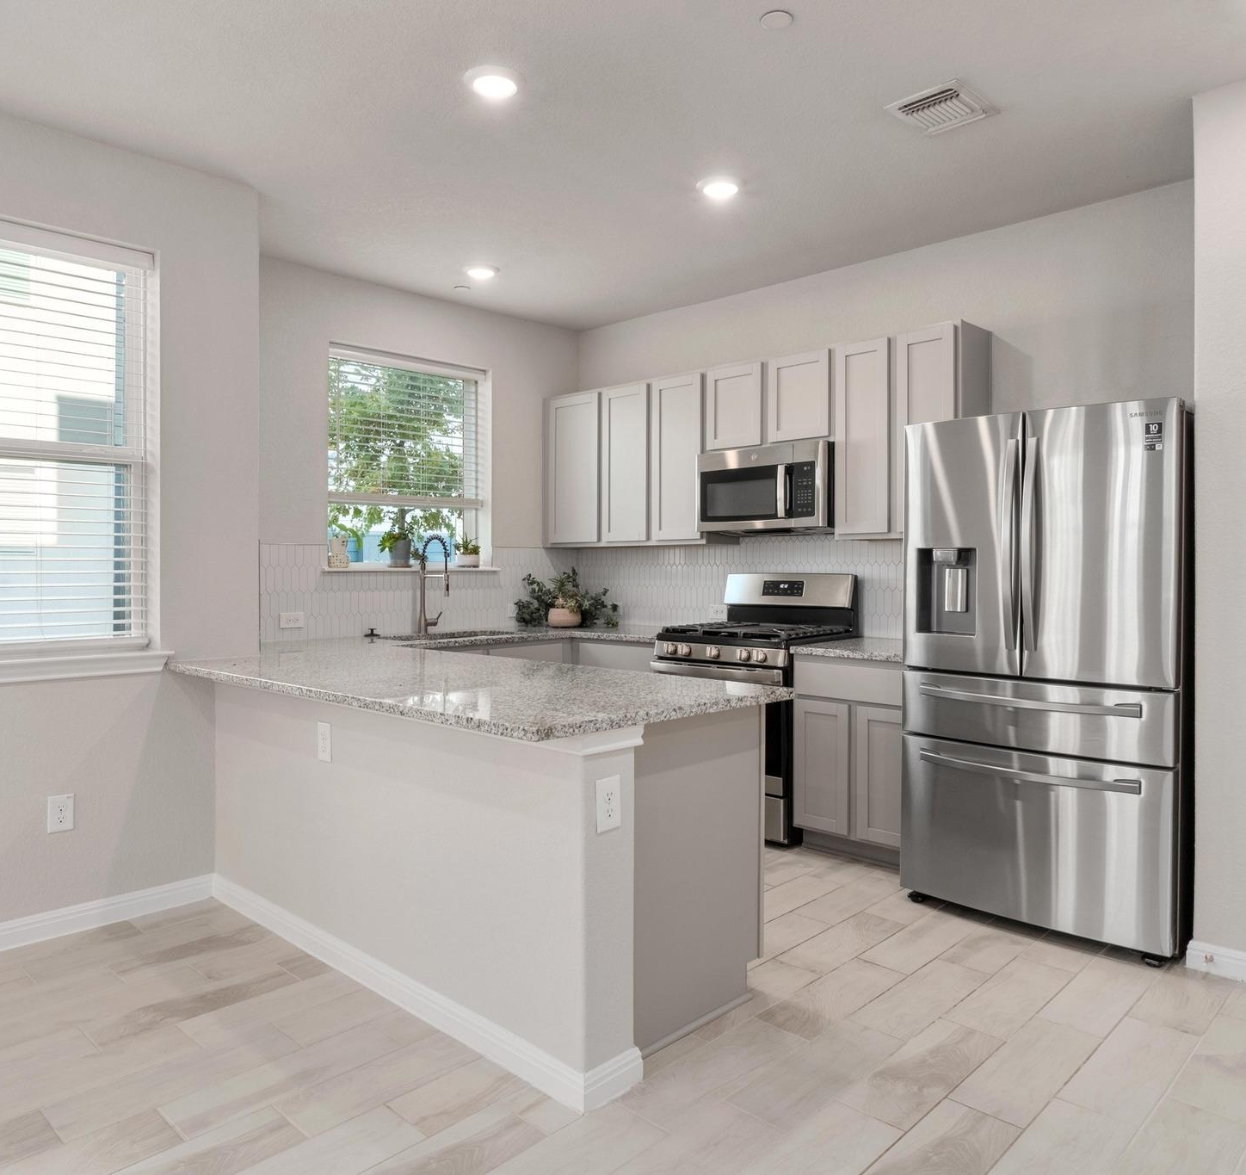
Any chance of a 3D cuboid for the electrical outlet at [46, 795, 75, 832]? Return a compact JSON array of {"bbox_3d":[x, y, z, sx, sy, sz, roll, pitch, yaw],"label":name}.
[{"bbox_3d":[-1.941,0.779,3.211,0.012,0.125,0.080,1,1,44],"label":"electrical outlet"}]

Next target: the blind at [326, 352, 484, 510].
[{"bbox_3d":[-1.169,-0.835,5.097,0.065,0.790,0.990,1,2,44],"label":"blind"}]

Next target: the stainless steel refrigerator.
[{"bbox_3d":[1.644,0.302,3.449,0.908,1.775,0.880,1,2,44],"label":"stainless steel refrigerator"}]

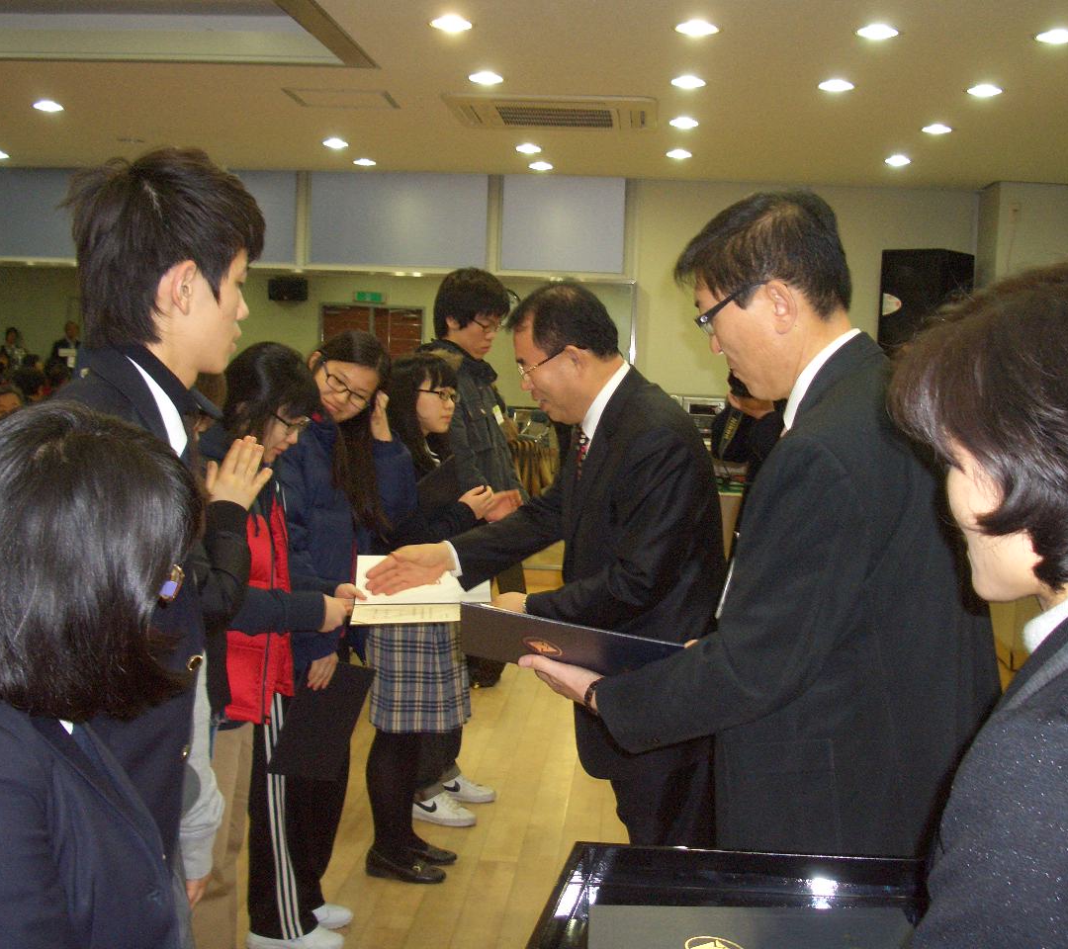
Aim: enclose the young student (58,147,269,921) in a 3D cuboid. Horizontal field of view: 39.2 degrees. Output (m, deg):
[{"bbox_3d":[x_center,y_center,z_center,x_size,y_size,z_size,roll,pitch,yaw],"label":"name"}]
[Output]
[{"bbox_3d":[-0.497,0.485,1.909,0.330,1.760,0.470,2,5,4],"label":"young student"}]

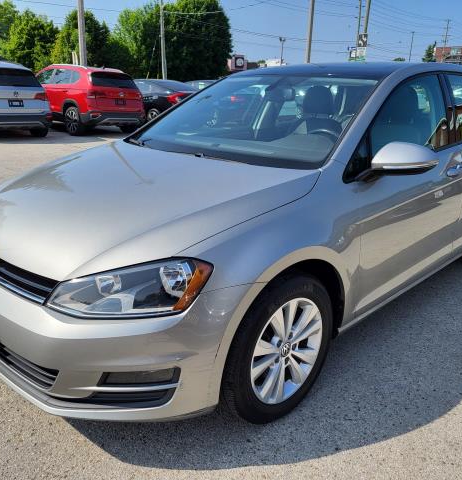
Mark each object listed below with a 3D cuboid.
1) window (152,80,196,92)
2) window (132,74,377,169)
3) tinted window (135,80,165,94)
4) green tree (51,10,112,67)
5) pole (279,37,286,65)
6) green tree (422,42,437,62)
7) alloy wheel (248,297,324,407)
[{"bbox_3d":[-1.646,-4.471,14.000,0.600,0.400,1.200,14,22,38],"label":"window"},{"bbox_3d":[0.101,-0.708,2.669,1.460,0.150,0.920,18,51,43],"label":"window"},{"bbox_3d":[-2.506,-4.717,14.870,1.500,0.450,0.200,17,24,41],"label":"tinted window"},{"bbox_3d":[-10.256,-12.634,33.992,4.300,6.681,4.300,0,17,0],"label":"green tree"},{"bbox_3d":[7.508,-25.372,71.303,0.900,8.775,0.300,0,17,0],"label":"pole"},{"bbox_3d":[41.314,-35.964,101.898,3.800,10.957,3.800,9,19,24],"label":"green tree"},{"bbox_3d":[0.175,0.421,1.960,0.440,0.440,0.170,-16,24,-42],"label":"alloy wheel"}]

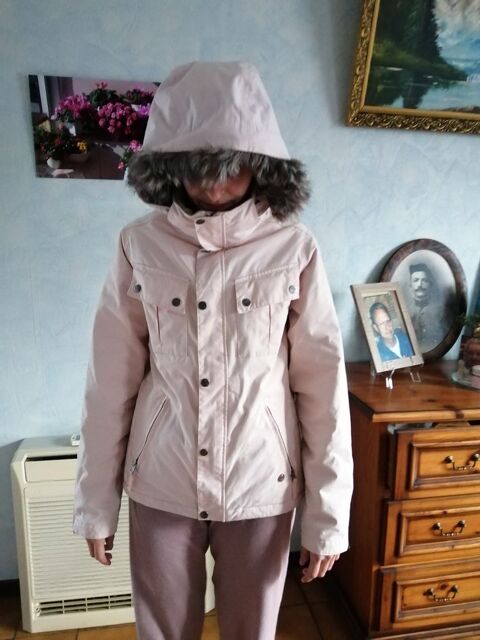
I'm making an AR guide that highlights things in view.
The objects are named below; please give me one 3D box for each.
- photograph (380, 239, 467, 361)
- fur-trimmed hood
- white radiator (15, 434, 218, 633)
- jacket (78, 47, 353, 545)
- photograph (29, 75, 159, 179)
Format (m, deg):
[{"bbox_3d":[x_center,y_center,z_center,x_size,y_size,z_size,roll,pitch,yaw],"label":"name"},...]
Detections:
[{"bbox_3d":[0.688,-0.067,1.824,0.375,0.466,0.035,-1,5,-10],"label":"photograph"},{"bbox_3d":[-0.034,-0.314,0.839,0.299,0.272,0.280,1,10,2],"label":"fur-trimmed hood"},{"bbox_3d":[-0.421,0.729,1.694,0.660,0.618,0.174,-1,10,-10],"label":"white radiator"},{"bbox_3d":[-0.052,0.001,0.893,0.543,0.911,0.310,1,10,2],"label":"jacket"},{"bbox_3d":[-0.434,-0.610,1.543,0.440,0.305,0.018,-1,10,-10],"label":"photograph"}]

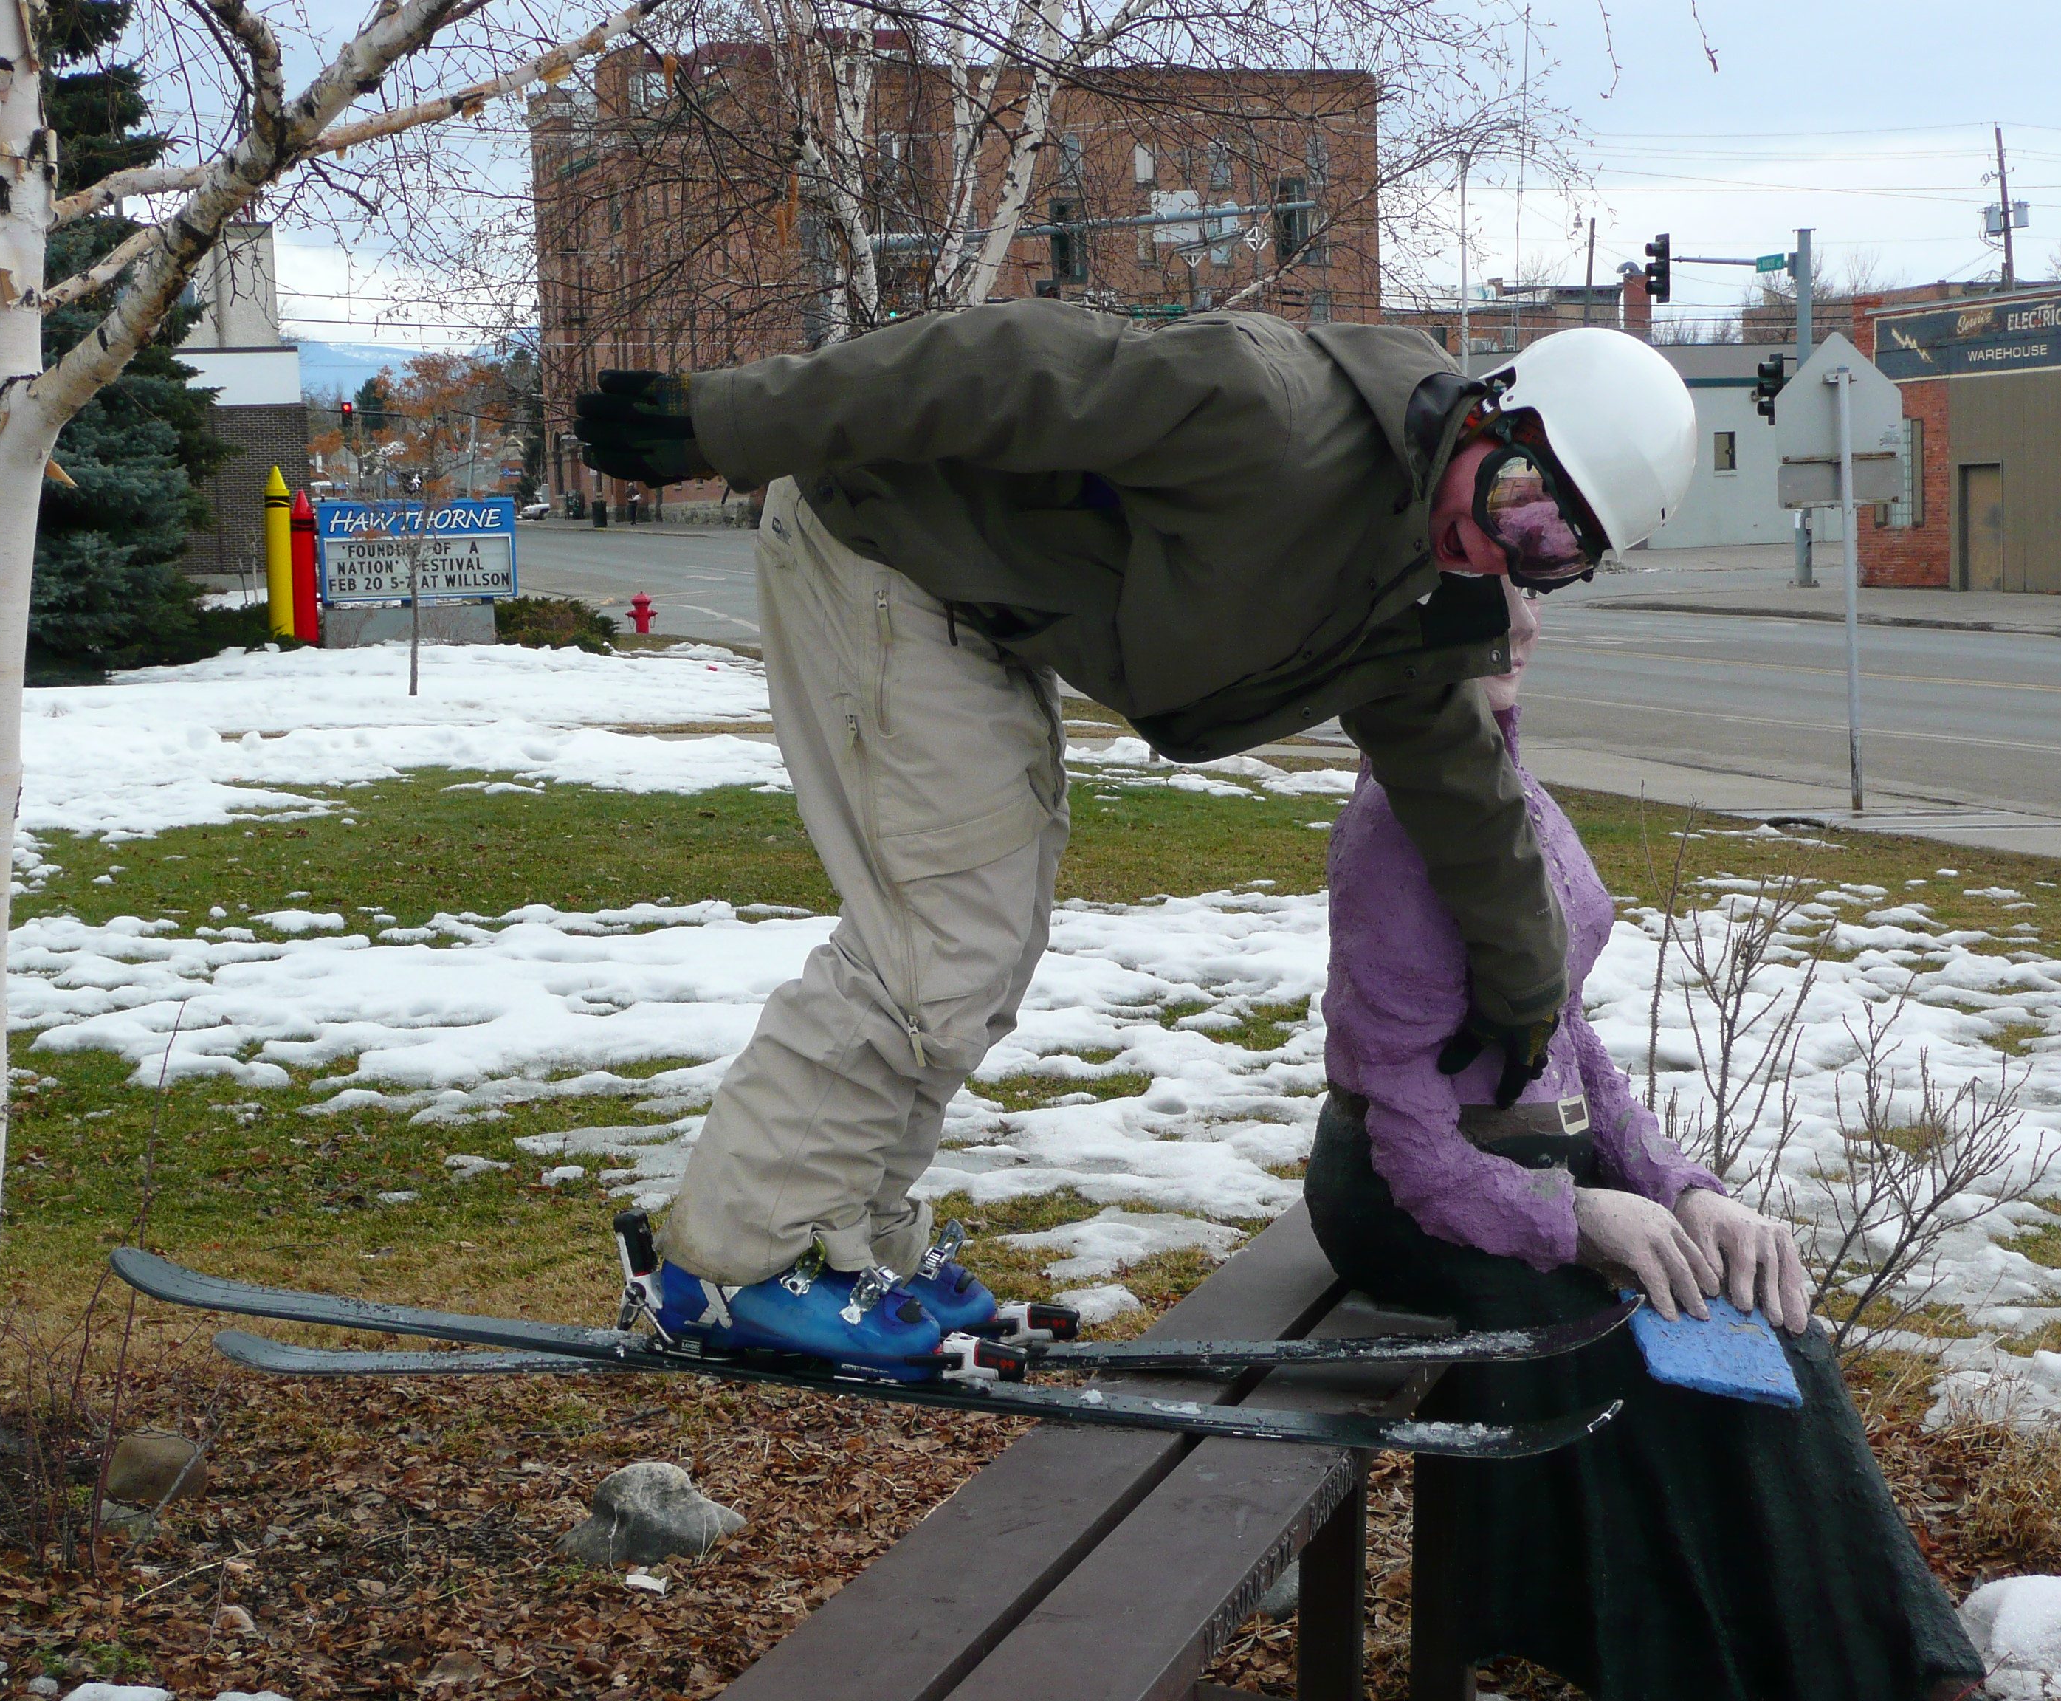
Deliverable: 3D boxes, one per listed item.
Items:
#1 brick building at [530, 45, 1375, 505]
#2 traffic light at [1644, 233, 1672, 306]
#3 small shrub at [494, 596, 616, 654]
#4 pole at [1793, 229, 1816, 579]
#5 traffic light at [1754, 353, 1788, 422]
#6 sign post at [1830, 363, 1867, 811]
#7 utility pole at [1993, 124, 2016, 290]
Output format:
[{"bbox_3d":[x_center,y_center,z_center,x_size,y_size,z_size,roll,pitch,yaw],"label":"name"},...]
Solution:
[{"bbox_3d":[-5.045,-22.738,154.470,22.800,17.800,45.000,-3,5,-19],"label":"brick building"},{"bbox_3d":[11.756,-10.893,67.500,0.420,1.290,0.460,-3,5,-19],"label":"traffic light"},{"bbox_3d":[-6.337,-3.009,48.000,1.500,0.780,1.300,-3,5,-19],"label":"small shrub"},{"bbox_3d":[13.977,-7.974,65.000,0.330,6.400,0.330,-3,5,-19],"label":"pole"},{"bbox_3d":[13.423,-8.352,65.200,0.420,1.280,0.460,-3,5,-19],"label":"traffic light"},{"bbox_3d":[5.649,-1.799,24.800,0.075,3.070,0.075,-5,6,-19],"label":"sign post"},{"bbox_3d":[35.200,-18.975,128.806,0.330,13.786,0.330,-9,7,-18],"label":"utility pole"}]

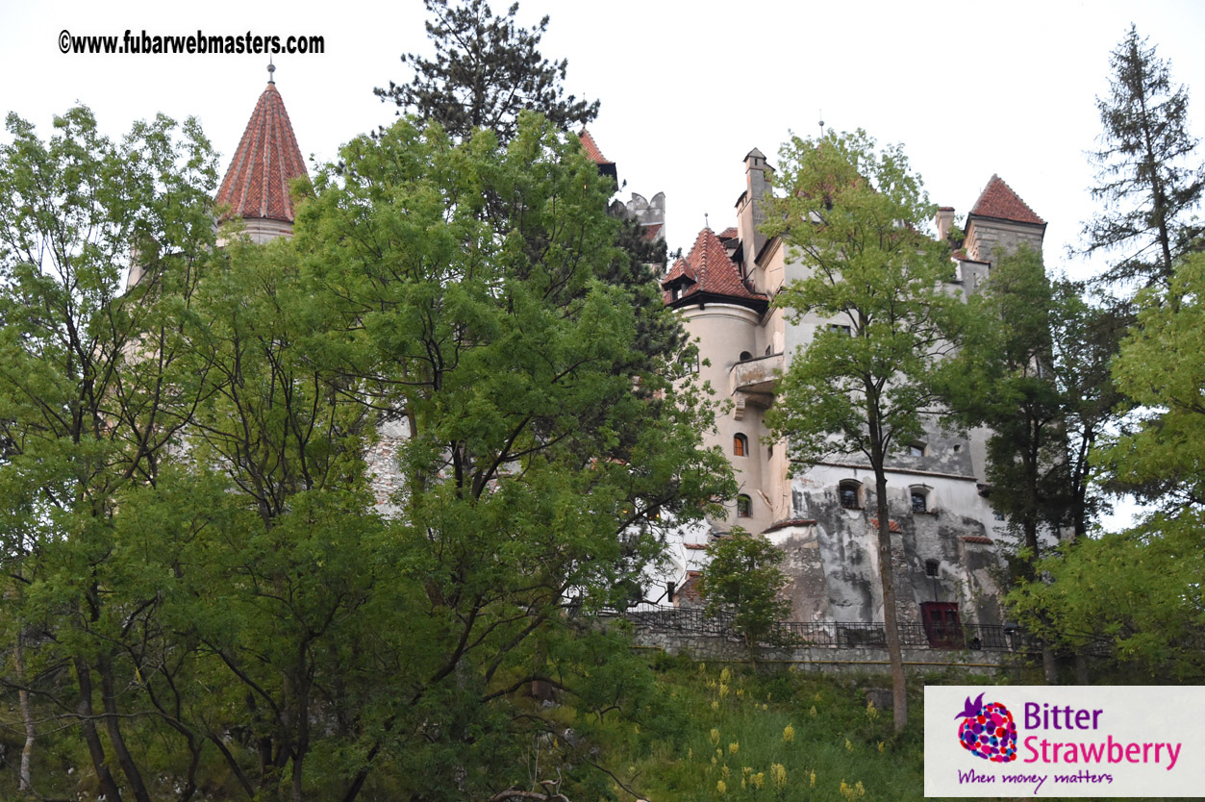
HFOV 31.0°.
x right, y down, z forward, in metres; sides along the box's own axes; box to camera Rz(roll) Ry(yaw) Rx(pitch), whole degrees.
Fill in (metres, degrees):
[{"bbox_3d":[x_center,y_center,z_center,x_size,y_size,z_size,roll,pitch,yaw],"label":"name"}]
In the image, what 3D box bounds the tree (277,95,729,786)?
[{"bbox_3d":[-3.010,1.130,71.030,14.400,23.700,13.680,-1,-20,0],"label":"tree"}]

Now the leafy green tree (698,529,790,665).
[{"bbox_3d":[6.200,8.600,95.420,3.970,6.180,3.770,-1,-20,0],"label":"leafy green tree"}]

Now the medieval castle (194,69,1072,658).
[{"bbox_3d":[0.810,0.720,114.880,42.000,30.000,25.000,3,-21,-8],"label":"medieval castle"}]

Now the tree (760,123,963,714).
[{"bbox_3d":[10.380,0.560,87.180,8.000,25.600,7.600,-1,-20,0],"label":"tree"}]

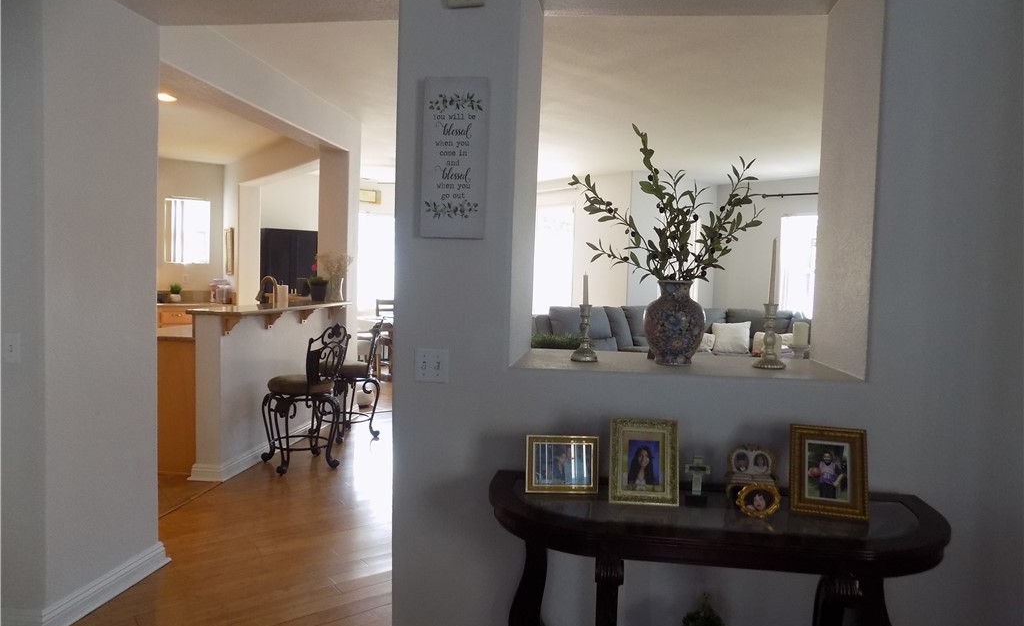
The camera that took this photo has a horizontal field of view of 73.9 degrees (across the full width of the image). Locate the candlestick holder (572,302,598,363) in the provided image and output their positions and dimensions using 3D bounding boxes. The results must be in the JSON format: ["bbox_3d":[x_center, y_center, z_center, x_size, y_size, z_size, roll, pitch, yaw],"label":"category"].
[{"bbox_3d":[0.265,0.068,2.455,0.097,0.194,0.097,2,3,7],"label":"candlestick holder"}]

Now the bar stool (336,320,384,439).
[{"bbox_3d":[-1.397,0.527,5.757,0.582,0.992,0.523,1,3,-15],"label":"bar stool"}]

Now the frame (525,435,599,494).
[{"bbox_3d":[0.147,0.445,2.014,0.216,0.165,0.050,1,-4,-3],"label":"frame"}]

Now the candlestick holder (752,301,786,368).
[{"bbox_3d":[0.920,0.078,2.417,0.118,0.216,0.118,2,3,7],"label":"candlestick holder"}]

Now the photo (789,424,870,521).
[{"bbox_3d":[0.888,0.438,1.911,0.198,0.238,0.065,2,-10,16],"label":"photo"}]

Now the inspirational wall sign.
[{"bbox_3d":[-0.184,-0.495,2.186,0.205,0.512,0.030,2,3,8],"label":"inspirational wall sign"}]

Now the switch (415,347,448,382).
[{"bbox_3d":[-0.263,0.172,2.215,0.114,0.115,0.012,2,3,7],"label":"switch"}]

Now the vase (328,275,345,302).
[{"bbox_3d":[-1.572,-0.213,6.075,0.146,0.232,0.146,2,3,7],"label":"vase"}]

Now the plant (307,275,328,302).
[{"bbox_3d":[-1.711,-0.222,5.994,0.185,0.230,0.185,2,3,8],"label":"plant"}]

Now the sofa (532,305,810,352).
[{"bbox_3d":[2.219,0.498,8.204,3.000,0.980,2.400,4,4,38],"label":"sofa"}]

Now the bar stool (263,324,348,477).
[{"bbox_3d":[-1.474,0.566,4.824,0.582,1.002,0.523,3,3,27],"label":"bar stool"}]

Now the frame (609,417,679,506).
[{"bbox_3d":[0.375,0.422,1.946,0.191,0.238,0.049,2,-13,4],"label":"frame"}]

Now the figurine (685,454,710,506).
[{"bbox_3d":[0.522,0.473,1.925,0.069,0.138,0.040,2,3,8],"label":"figurine"}]

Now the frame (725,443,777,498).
[{"bbox_3d":[0.696,0.463,1.992,0.150,0.160,0.065,2,-2,6],"label":"frame"}]

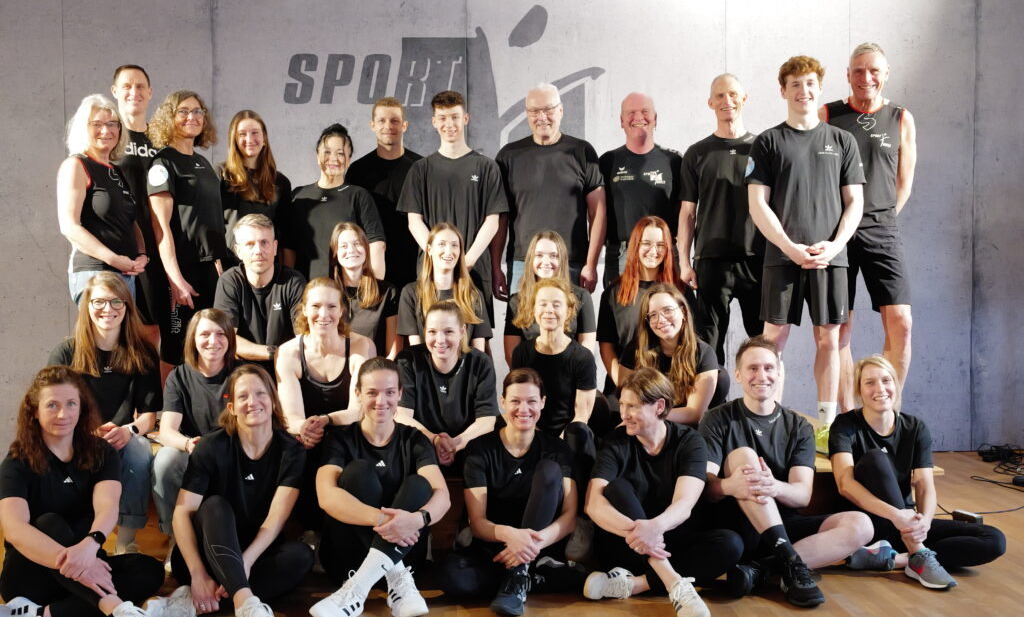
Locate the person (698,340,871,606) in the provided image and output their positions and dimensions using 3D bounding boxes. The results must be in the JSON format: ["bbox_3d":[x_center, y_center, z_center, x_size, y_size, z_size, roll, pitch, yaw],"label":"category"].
[{"bbox_3d":[1.005,0.550,3.743,0.620,0.879,0.740,0,2,6],"label":"person"}]

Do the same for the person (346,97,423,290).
[{"bbox_3d":[-0.633,-0.227,5.145,0.500,1.700,0.300,0,2,-5],"label":"person"}]

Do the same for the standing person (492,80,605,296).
[{"bbox_3d":[0.181,-0.252,4.950,0.560,1.732,0.330,0,2,2],"label":"standing person"}]

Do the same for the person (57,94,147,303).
[{"bbox_3d":[-1.881,-0.171,4.550,0.350,1.623,0.450,2,3,44],"label":"person"}]

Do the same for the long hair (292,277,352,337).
[{"bbox_3d":[-0.783,-0.008,4.102,0.240,0.256,0.250,-1,2,-11],"label":"long hair"}]

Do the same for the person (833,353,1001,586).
[{"bbox_3d":[1.538,0.584,3.864,0.650,0.798,0.580,0,2,10],"label":"person"}]

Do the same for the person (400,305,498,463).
[{"bbox_3d":[-0.268,0.484,4.080,0.500,1.031,0.740,0,2,-5],"label":"person"}]

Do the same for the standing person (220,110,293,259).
[{"bbox_3d":[-1.288,-0.192,5.020,0.440,1.623,0.280,-1,2,-19],"label":"standing person"}]

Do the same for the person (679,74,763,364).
[{"bbox_3d":[1.033,-0.240,4.795,0.520,1.760,0.320,0,2,12],"label":"person"}]

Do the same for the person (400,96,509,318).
[{"bbox_3d":[-0.284,-0.193,4.746,0.530,1.680,0.320,0,2,-2],"label":"person"}]

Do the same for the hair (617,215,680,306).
[{"bbox_3d":[0.605,-0.213,4.415,0.280,0.399,0.260,0,2,0],"label":"hair"}]

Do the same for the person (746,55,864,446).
[{"bbox_3d":[1.328,-0.262,4.520,0.540,1.772,0.340,0,2,12],"label":"person"}]

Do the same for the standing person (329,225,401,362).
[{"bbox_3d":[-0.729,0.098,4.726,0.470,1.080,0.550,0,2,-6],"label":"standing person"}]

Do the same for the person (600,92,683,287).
[{"bbox_3d":[0.663,-0.241,5.095,0.500,1.720,0.300,0,2,6],"label":"person"}]

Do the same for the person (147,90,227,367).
[{"bbox_3d":[-1.514,-0.178,4.646,0.450,1.667,0.340,-2,3,-40],"label":"person"}]

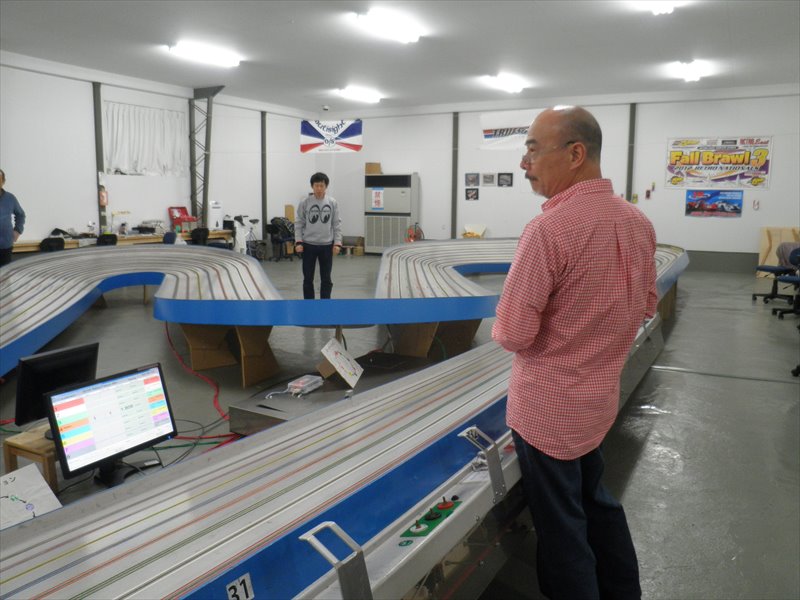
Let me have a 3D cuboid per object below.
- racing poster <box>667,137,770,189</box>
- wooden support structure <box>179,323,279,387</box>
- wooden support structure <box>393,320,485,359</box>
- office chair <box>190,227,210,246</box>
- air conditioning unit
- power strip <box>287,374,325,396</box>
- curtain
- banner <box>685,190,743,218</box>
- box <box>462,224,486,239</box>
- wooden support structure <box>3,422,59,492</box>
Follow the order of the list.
[{"bbox_3d":[6.112,-2.639,12.474,1.820,0.980,0.020,5,10,28],"label":"racing poster"},{"bbox_3d":[-1.362,0.362,5.144,0.720,0.500,0.620,5,10,28],"label":"wooden support structure"},{"bbox_3d":[0.279,0.356,5.291,0.450,0.500,0.580,-8,12,-42],"label":"wooden support structure"},{"bbox_3d":[-3.870,-0.962,12.168,0.560,0.840,0.560,7,11,33],"label":"office chair"},{"bbox_3d":[-0.176,-2.029,15.620,1.235,1.933,0.480,5,10,28],"label":"air conditioning unit"},{"bbox_3d":[-0.616,0.558,4.268,0.125,0.065,0.240,5,10,28],"label":"power strip"},{"bbox_3d":[-4.628,-2.949,12.026,0.100,1.240,1.930,5,10,28],"label":"curtain"},{"bbox_3d":[6.116,-1.876,12.590,0.990,0.500,0.020,5,10,28],"label":"banner"},{"bbox_3d":[1.664,-1.523,14.455,0.520,0.340,0.400,5,10,28],"label":"box"},{"bbox_3d":[-1.467,0.782,2.769,0.275,0.420,0.310,4,10,21],"label":"wooden support structure"}]

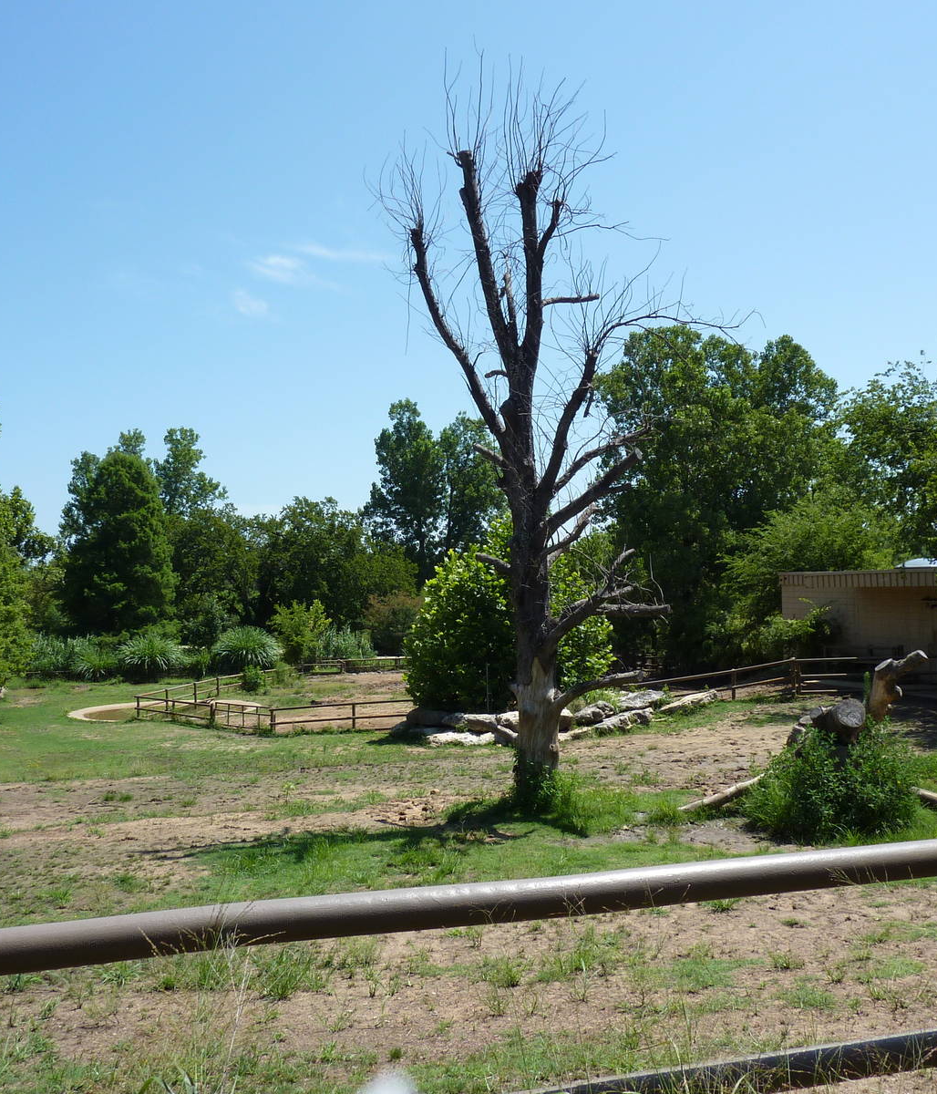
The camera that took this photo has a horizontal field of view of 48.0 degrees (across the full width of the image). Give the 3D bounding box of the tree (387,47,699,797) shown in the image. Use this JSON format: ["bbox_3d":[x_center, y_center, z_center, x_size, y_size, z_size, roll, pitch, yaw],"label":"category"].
[{"bbox_3d":[1.331,-2.011,18.500,5.400,12.760,4.590,0,-3,0],"label":"tree"}]

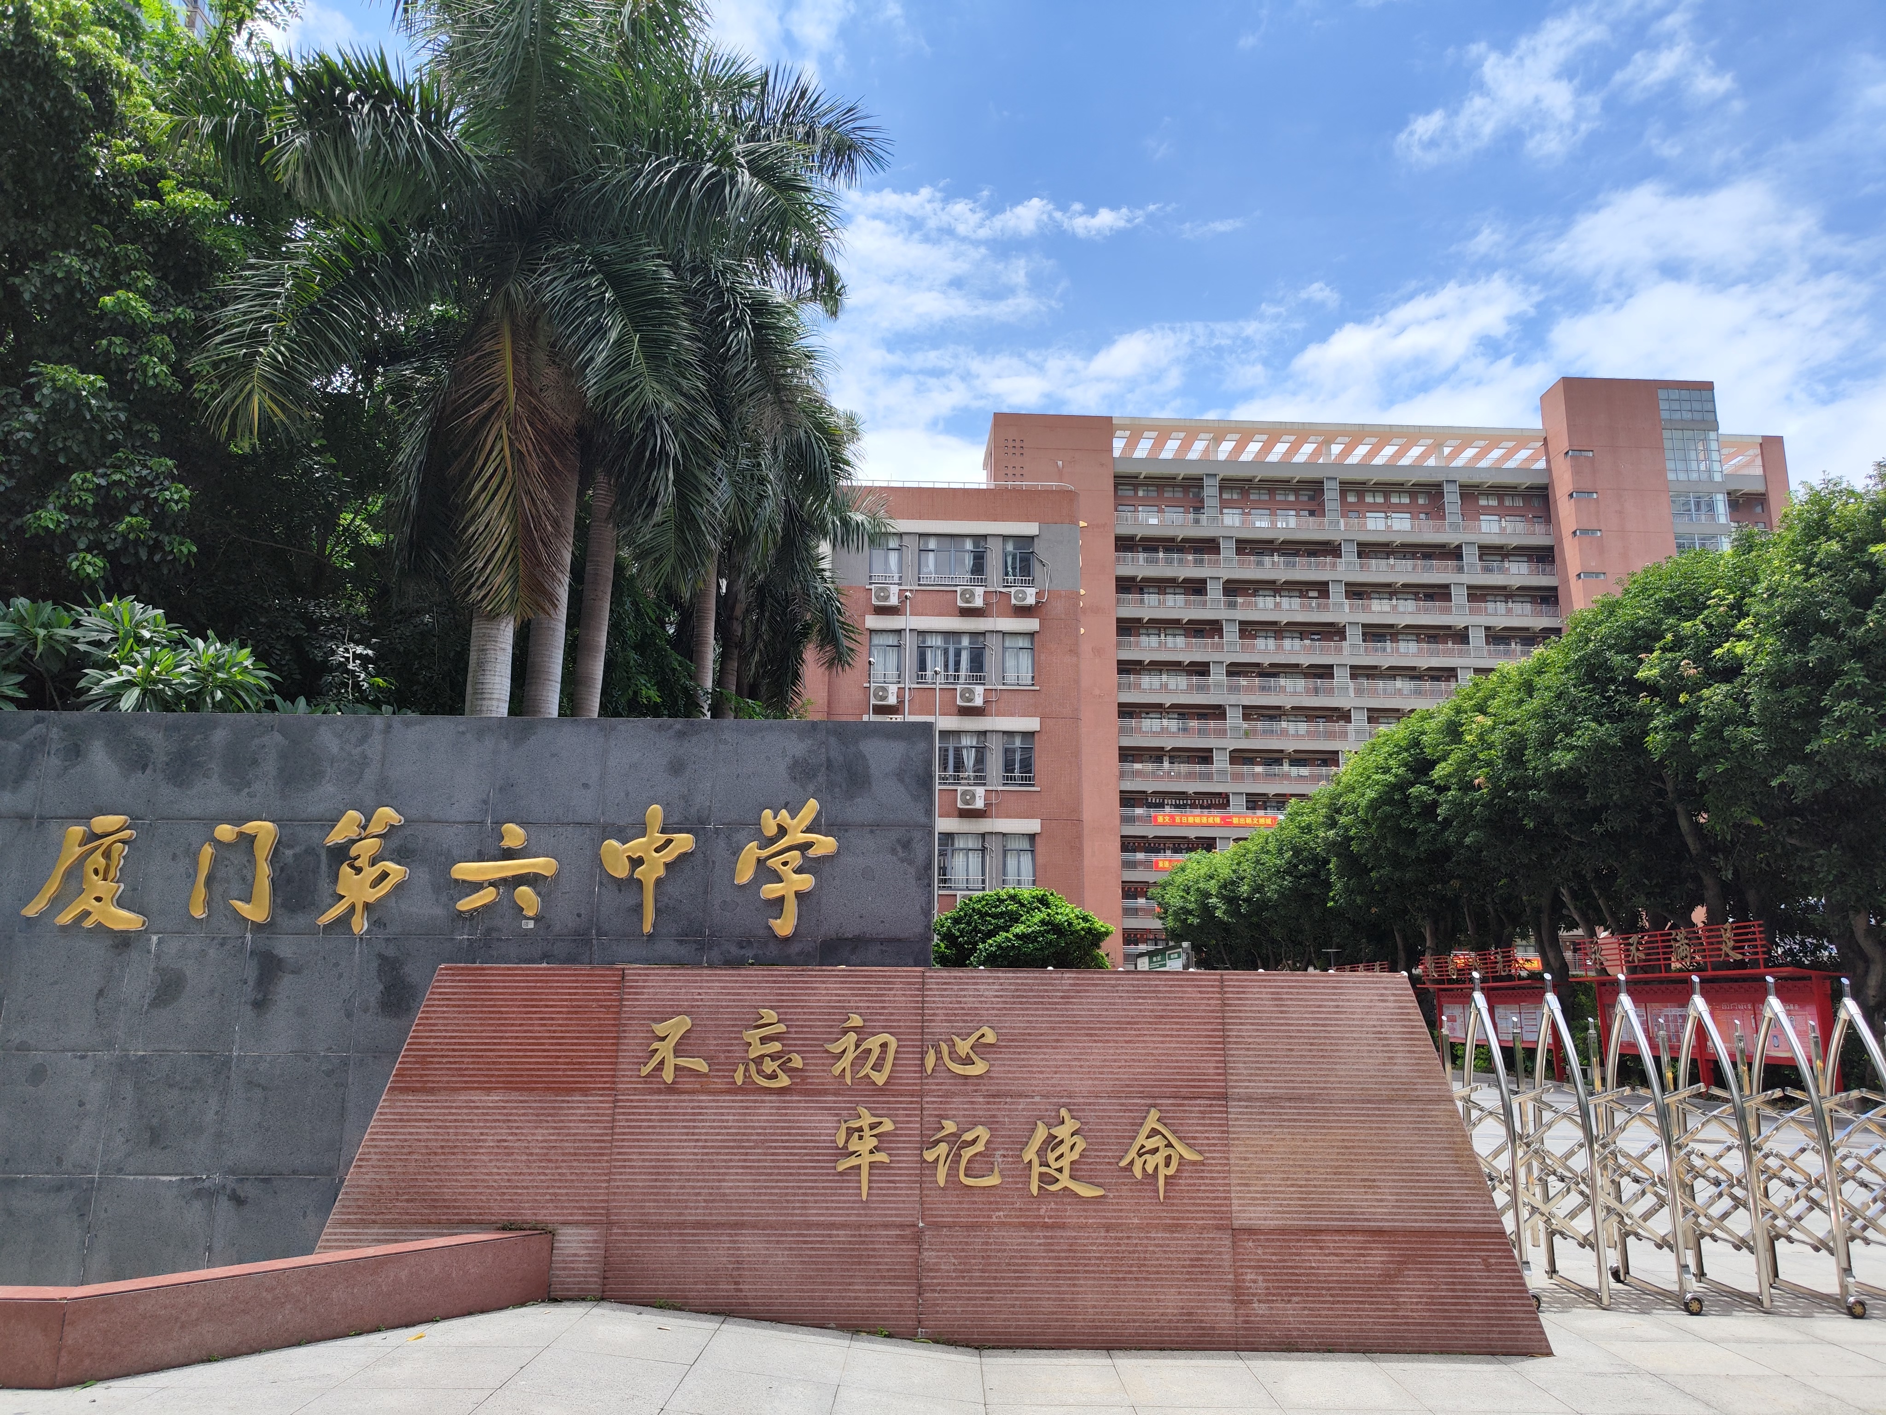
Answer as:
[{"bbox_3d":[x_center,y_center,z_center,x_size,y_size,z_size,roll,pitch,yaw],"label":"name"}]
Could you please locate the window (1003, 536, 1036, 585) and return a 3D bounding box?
[{"bbox_3d":[2.736,-5.255,46.802,1.216,1.819,0.200,1,-12,-3],"label":"window"}]

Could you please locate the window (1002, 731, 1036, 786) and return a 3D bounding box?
[{"bbox_3d":[2.623,1.795,45.300,1.126,1.912,0.200,1,-12,-3],"label":"window"}]

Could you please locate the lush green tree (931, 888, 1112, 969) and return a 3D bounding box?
[{"bbox_3d":[1.378,5.114,24.474,3.589,3.454,3.200,0,-12,0],"label":"lush green tree"}]

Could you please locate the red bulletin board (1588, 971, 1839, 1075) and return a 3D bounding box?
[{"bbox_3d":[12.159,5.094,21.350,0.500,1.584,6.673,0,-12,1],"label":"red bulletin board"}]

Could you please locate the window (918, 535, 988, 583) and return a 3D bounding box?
[{"bbox_3d":[0.339,-5.282,46.683,2.526,1.842,0.200,1,-12,-3],"label":"window"}]

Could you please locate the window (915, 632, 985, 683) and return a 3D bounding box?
[{"bbox_3d":[0.230,-1.721,45.922,2.485,1.811,0.200,1,-12,-3],"label":"window"}]

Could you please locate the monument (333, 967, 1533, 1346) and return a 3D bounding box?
[{"bbox_3d":[-0.112,2.171,6.482,5.860,1.707,0.400,0,-12,0],"label":"monument"}]

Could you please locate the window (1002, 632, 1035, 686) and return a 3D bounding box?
[{"bbox_3d":[2.667,-1.726,46.049,1.145,1.923,0.200,1,-12,-3],"label":"window"}]

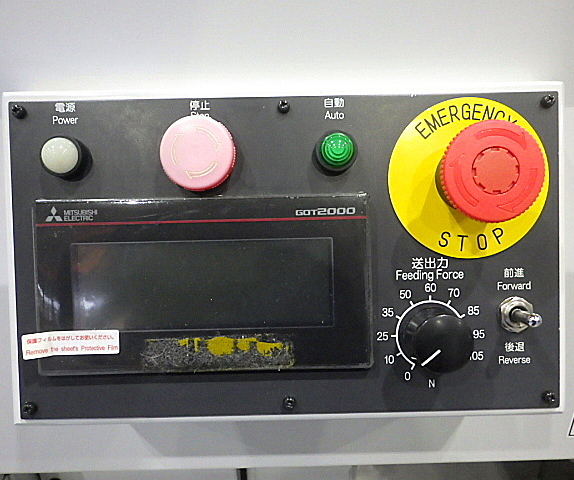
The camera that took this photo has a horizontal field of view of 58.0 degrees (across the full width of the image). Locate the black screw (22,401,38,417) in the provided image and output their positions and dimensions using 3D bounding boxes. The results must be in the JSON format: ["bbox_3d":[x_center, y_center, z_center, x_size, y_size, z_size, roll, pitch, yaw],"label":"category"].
[{"bbox_3d":[-0.113,0.074,0.227,0.006,0.006,0.003,-1,2,0],"label":"black screw"}]

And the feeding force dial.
[{"bbox_3d":[0.064,0.043,0.220,0.028,0.028,0.018,-1,2,0],"label":"feeding force dial"}]

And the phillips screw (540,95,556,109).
[{"bbox_3d":[0.113,-0.060,0.224,0.006,0.006,0.003,-1,2,0],"label":"phillips screw"}]

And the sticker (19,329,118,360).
[{"bbox_3d":[-0.093,0.046,0.224,0.042,0.011,0.002,-1,2,0],"label":"sticker"}]

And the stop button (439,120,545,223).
[{"bbox_3d":[0.080,-0.027,0.212,0.040,0.040,0.029,-1,2,0],"label":"stop button"}]

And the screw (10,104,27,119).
[{"bbox_3d":[-0.115,-0.055,0.224,0.006,0.006,0.003,-1,2,0],"label":"screw"}]

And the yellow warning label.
[{"bbox_3d":[0.080,-0.027,0.226,0.071,0.071,0.001,-1,2,0],"label":"yellow warning label"}]

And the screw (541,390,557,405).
[{"bbox_3d":[0.116,0.069,0.228,0.006,0.006,0.003,-1,2,0],"label":"screw"}]

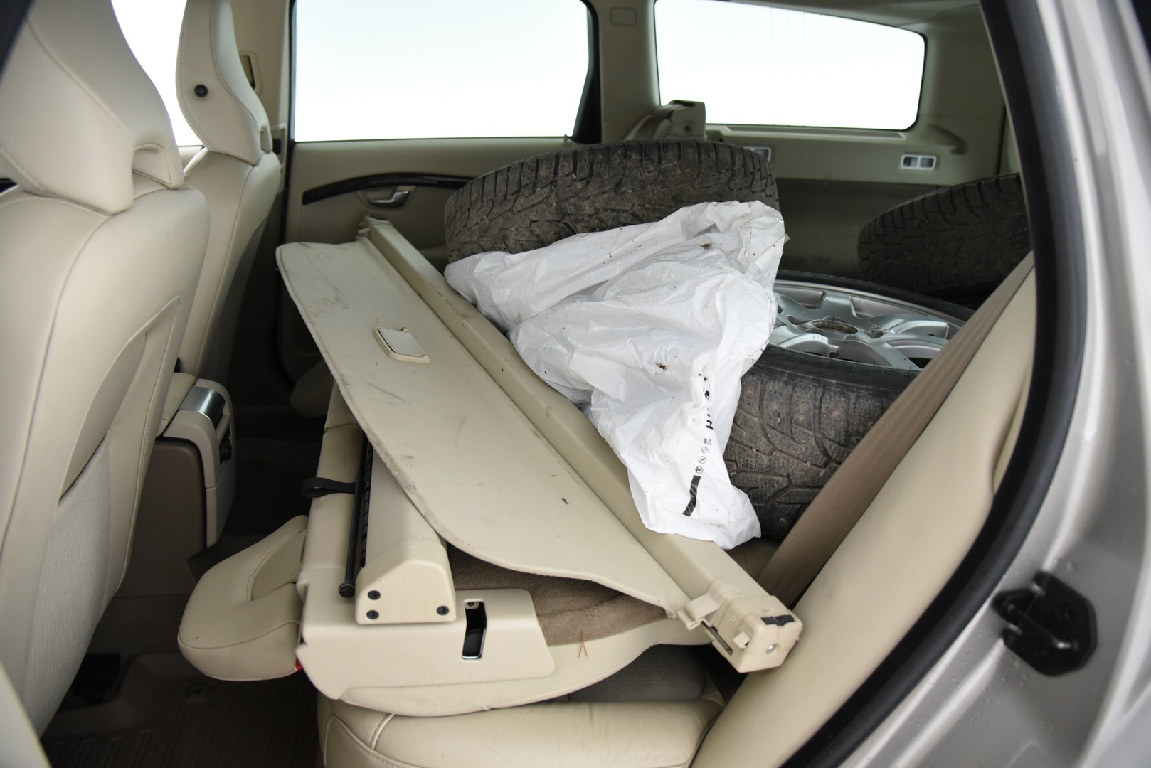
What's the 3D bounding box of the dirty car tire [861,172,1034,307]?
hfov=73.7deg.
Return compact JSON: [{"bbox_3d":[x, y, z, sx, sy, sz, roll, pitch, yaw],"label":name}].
[{"bbox_3d":[0.900,-0.235,1.540,0.665,0.215,0.665,1,-6,0],"label":"dirty car tire"}]

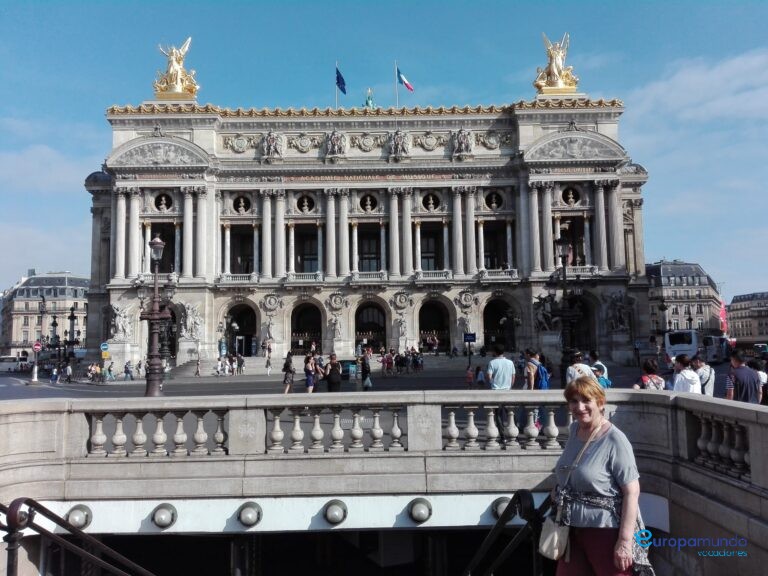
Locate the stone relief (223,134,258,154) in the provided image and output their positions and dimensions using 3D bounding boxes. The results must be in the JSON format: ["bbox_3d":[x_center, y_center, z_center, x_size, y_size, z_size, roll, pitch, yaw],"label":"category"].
[{"bbox_3d":[-16.999,-17.126,71.106,4.155,2.506,0.500,-1,-6,0],"label":"stone relief"}]

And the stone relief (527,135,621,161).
[{"bbox_3d":[22.305,-16.542,70.507,11.171,3.160,0.700,-1,-6,-2],"label":"stone relief"}]

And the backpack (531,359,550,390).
[{"bbox_3d":[3.180,1.751,11.969,0.240,0.540,0.330,-7,-9,41],"label":"backpack"}]

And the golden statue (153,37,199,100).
[{"bbox_3d":[-25.322,-26.832,73.011,5.650,8.050,3.600,-1,-4,-1],"label":"golden statue"}]

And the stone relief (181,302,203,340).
[{"bbox_3d":[-21.149,3.707,65.896,2.580,4.340,1.600,-1,-4,-1],"label":"stone relief"}]

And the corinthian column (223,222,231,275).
[{"bbox_3d":[-18.390,-4.802,70.388,0.750,6.243,0.750,-1,-6,0],"label":"corinthian column"}]

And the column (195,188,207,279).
[{"bbox_3d":[-20.701,-6.295,67.944,1.380,10.479,1.380,-1,-6,-1],"label":"column"}]

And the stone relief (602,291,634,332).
[{"bbox_3d":[24.770,2.456,63.271,3.050,4.200,1.450,-1,-5,-2],"label":"stone relief"}]

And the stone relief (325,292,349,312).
[{"bbox_3d":[-5.413,1.660,68.622,2.800,2.410,0.600,-1,-4,-1],"label":"stone relief"}]

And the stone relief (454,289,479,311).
[{"bbox_3d":[9.504,1.348,68.800,2.820,2.700,0.600,-1,-4,-1],"label":"stone relief"}]

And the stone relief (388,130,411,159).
[{"bbox_3d":[1.784,-17.069,71.237,2.740,3.400,1.100,-1,-4,-1],"label":"stone relief"}]

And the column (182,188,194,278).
[{"bbox_3d":[-22.216,-6.293,67.929,1.380,10.480,1.380,-1,-6,-1],"label":"column"}]

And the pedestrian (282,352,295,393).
[{"bbox_3d":[-3.505,3.206,22.105,0.480,1.680,0.460,0,-7,-6],"label":"pedestrian"}]

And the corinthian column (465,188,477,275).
[{"bbox_3d":[10.206,-6.691,70.482,1.477,10.525,1.477,-1,-6,-2],"label":"corinthian column"}]

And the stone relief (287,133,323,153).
[{"bbox_3d":[-9.453,-17.300,71.222,4.275,2.462,0.500,-1,-6,-1],"label":"stone relief"}]

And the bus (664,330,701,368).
[{"bbox_3d":[28.659,5.811,57.228,2.550,3.300,11.500,-4,-6,28],"label":"bus"}]

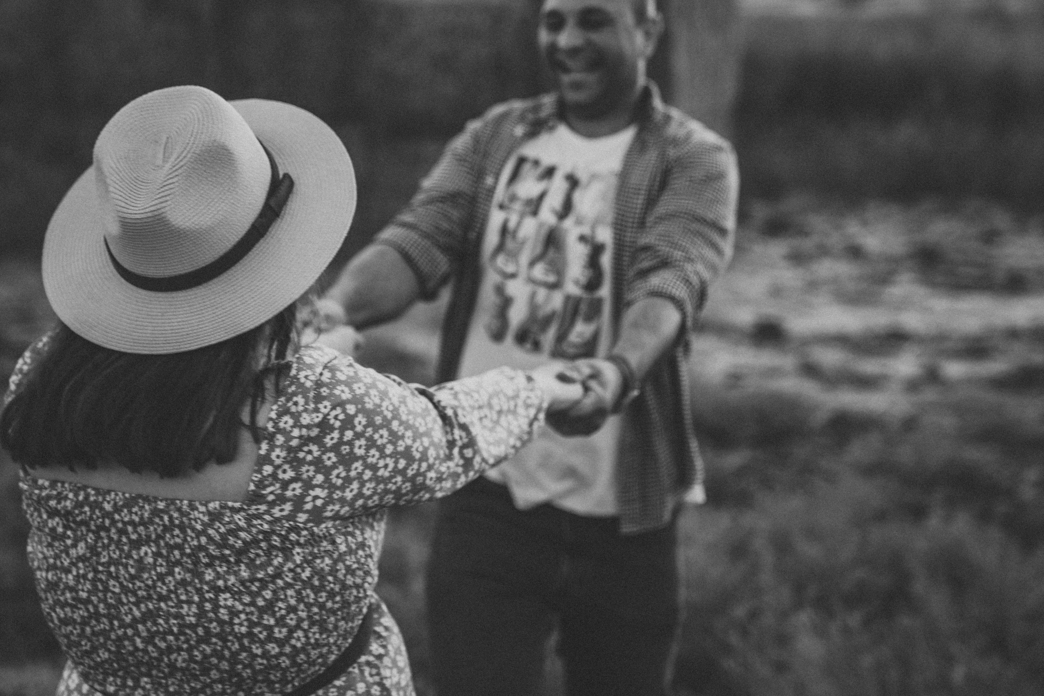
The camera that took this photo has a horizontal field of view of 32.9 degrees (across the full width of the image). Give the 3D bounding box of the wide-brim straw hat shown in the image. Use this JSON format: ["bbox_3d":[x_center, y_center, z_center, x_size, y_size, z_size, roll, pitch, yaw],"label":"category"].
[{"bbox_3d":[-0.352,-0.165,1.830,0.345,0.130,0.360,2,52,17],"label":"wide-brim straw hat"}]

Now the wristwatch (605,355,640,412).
[{"bbox_3d":[0.127,0.046,2.320,0.060,0.066,0.042,42,31,0],"label":"wristwatch"}]

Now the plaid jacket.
[{"bbox_3d":[0.055,-0.045,2.600,0.520,0.675,0.390,9,16,20],"label":"plaid jacket"}]

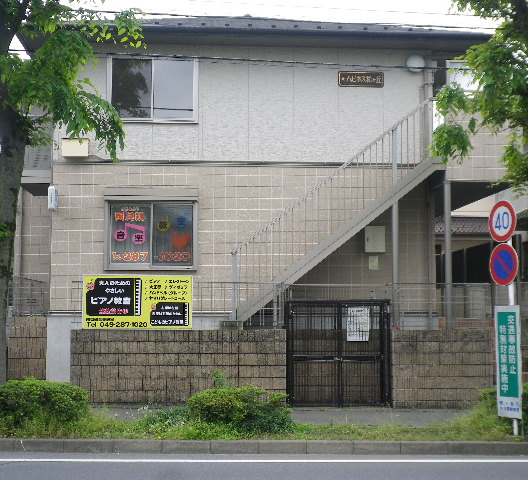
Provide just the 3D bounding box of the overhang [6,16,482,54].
[{"bbox_3d":[-0.128,-4.002,16.772,8.950,0.450,0.850,0,-5,-2],"label":"overhang"}]

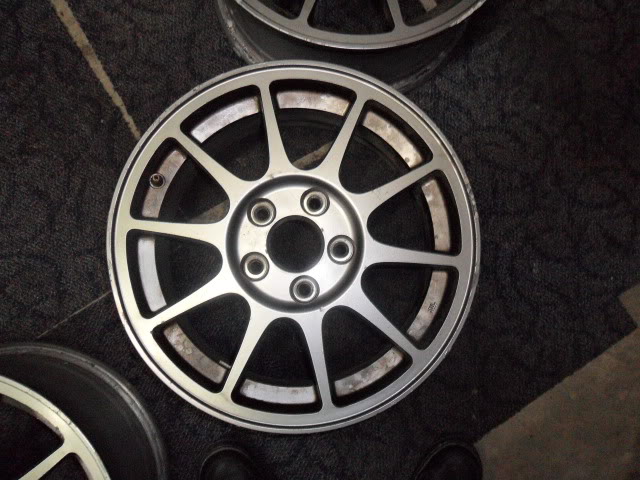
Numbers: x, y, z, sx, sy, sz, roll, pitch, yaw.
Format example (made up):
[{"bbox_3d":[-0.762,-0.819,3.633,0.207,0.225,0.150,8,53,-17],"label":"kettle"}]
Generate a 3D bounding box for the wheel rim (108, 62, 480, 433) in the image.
[{"bbox_3d":[-0.032,0.009,0.688,0.443,0.194,0.443,0,86,-2],"label":"wheel rim"}]

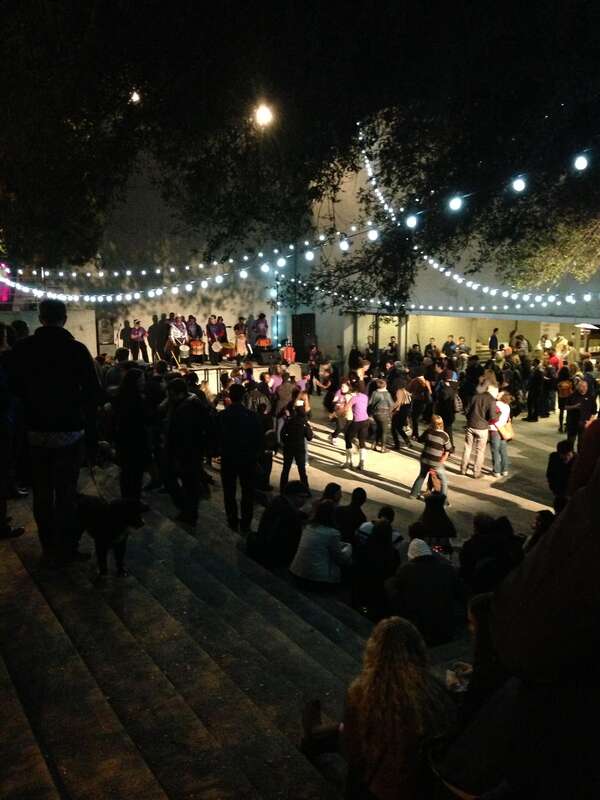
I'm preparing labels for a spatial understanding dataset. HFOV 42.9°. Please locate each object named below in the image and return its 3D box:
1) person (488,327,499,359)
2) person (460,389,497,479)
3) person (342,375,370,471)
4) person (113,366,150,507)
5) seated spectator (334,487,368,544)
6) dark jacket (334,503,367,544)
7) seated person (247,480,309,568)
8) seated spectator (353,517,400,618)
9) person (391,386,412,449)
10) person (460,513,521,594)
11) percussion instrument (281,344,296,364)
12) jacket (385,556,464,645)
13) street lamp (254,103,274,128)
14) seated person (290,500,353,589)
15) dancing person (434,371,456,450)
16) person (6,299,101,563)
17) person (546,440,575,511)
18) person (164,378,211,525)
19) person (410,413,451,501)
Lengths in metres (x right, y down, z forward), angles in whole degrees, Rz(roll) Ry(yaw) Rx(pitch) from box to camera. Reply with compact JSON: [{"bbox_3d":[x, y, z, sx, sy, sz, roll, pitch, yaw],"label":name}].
[{"bbox_3d":[6.723,-1.703,26.500,0.340,1.700,0.480,0,8,0],"label":"person"},{"bbox_3d":[3.201,0.499,13.600,0.580,1.760,0.450,1,8,9],"label":"person"},{"bbox_3d":[1.086,0.472,14.400,0.520,1.680,0.460,-3,8,-20],"label":"person"},{"bbox_3d":[-2.010,0.477,9.100,0.500,1.680,0.420,2,8,18],"label":"person"},{"bbox_3d":[0.670,1.516,9.300,0.480,0.920,0.600,5,8,38],"label":"seated spectator"},{"bbox_3d":[0.609,1.526,9.200,0.470,0.600,0.370,3,9,20],"label":"dark jacket"},{"bbox_3d":[-0.180,1.321,8.050,0.600,0.960,0.660,6,9,40],"label":"seated person"},{"bbox_3d":[0.690,1.478,6.800,0.480,0.940,0.660,4,8,32],"label":"seated spectator"},{"bbox_3d":[2.196,0.303,16.500,0.500,1.580,0.520,4,9,30],"label":"person"},{"bbox_3d":[2.173,1.762,8.700,0.650,0.980,0.700,2,8,15],"label":"person"},{"bbox_3d":[-0.389,-1.611,27.000,0.550,0.700,0.550,0,8,0],"label":"percussion instrument"},{"bbox_3d":[1.037,1.661,6.350,0.600,0.660,0.430,3,9,20],"label":"jacket"},{"bbox_3d":[-1.024,-8.206,22.000,0.550,0.720,0.550,0,8,0],"label":"street lamp"},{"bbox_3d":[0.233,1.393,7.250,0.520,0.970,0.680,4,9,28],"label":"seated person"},{"bbox_3d":[3.304,0.267,17.200,0.500,1.800,0.420,-2,7,-15],"label":"dancing person"},{"bbox_3d":[-1.747,0.211,5.450,0.600,1.820,0.400,-1,8,-8],"label":"person"},{"bbox_3d":[3.326,1.316,9.700,0.380,1.580,0.480,1,8,5],"label":"person"},{"bbox_3d":[-1.305,0.586,8.850,0.540,1.680,0.400,1,8,10],"label":"person"},{"bbox_3d":[2.173,0.971,12.700,0.620,1.450,0.550,-1,7,-12],"label":"person"}]

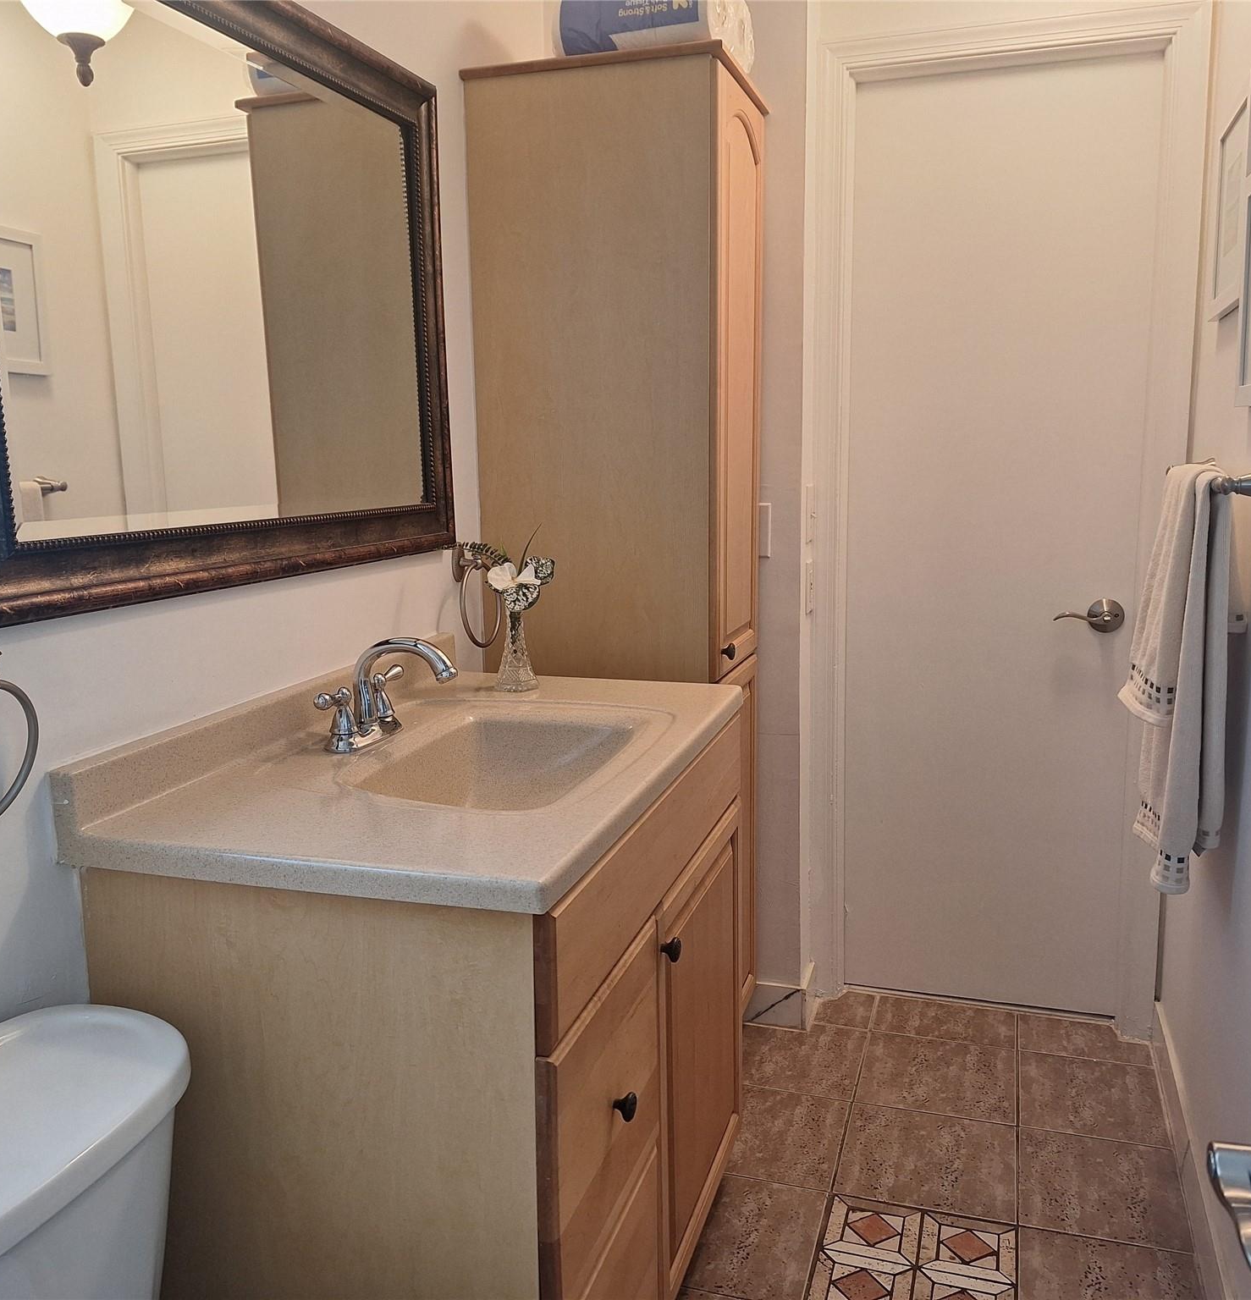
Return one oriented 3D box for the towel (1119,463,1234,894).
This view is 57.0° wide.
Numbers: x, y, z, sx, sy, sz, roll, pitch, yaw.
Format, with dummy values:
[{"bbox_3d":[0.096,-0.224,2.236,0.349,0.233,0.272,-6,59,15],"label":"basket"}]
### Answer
[{"bbox_3d":[0.818,0.026,1.716,0.115,0.600,0.350,2,10,18],"label":"towel"}]

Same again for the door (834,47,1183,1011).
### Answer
[{"bbox_3d":[0.796,-0.191,2.526,0.610,2.030,0.045,2,10,18],"label":"door"}]

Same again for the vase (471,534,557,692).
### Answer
[{"bbox_3d":[-0.188,-0.067,1.932,0.140,0.265,0.110,2,10,18],"label":"vase"}]

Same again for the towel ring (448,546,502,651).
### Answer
[{"bbox_3d":[-0.281,-0.095,2.044,0.066,0.186,0.153,2,9,17],"label":"towel ring"}]

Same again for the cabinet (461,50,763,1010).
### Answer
[{"bbox_3d":[0.012,-0.075,2.282,0.475,1.920,0.385,2,10,18],"label":"cabinet"}]

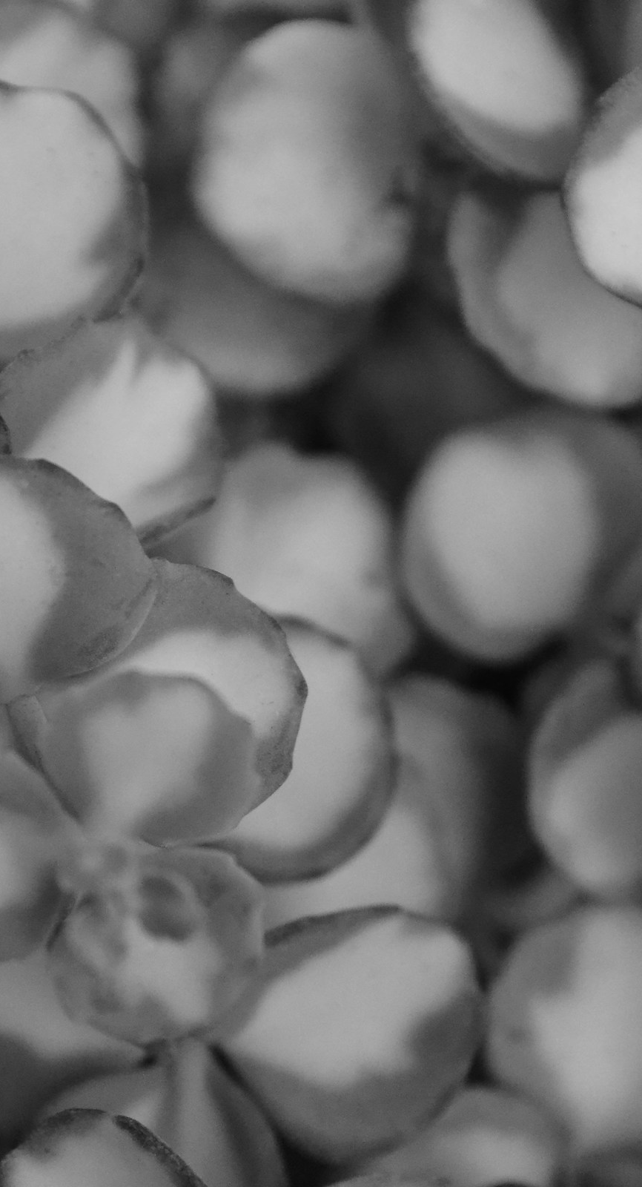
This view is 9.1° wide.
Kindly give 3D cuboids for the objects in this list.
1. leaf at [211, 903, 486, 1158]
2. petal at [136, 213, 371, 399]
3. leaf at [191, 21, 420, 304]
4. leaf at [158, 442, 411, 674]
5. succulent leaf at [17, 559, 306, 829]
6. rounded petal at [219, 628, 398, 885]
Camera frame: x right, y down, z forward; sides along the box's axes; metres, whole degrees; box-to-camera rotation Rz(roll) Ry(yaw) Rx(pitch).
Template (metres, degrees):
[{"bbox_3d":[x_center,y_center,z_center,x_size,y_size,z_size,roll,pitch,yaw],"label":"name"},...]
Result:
[{"bbox_3d":[0.002,0.033,0.302,0.022,0.018,0.005,-14,5,-17],"label":"leaf"},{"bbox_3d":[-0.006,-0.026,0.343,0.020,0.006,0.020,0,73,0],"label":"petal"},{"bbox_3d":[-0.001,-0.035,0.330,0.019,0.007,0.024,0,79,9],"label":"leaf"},{"bbox_3d":[-0.003,-0.003,0.318,0.019,0.005,0.020,45,80,2],"label":"leaf"},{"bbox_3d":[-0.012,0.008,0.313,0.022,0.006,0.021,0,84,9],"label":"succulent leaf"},{"bbox_3d":[-0.004,0.012,0.303,0.022,0.020,0.005,-14,6,-14],"label":"rounded petal"}]

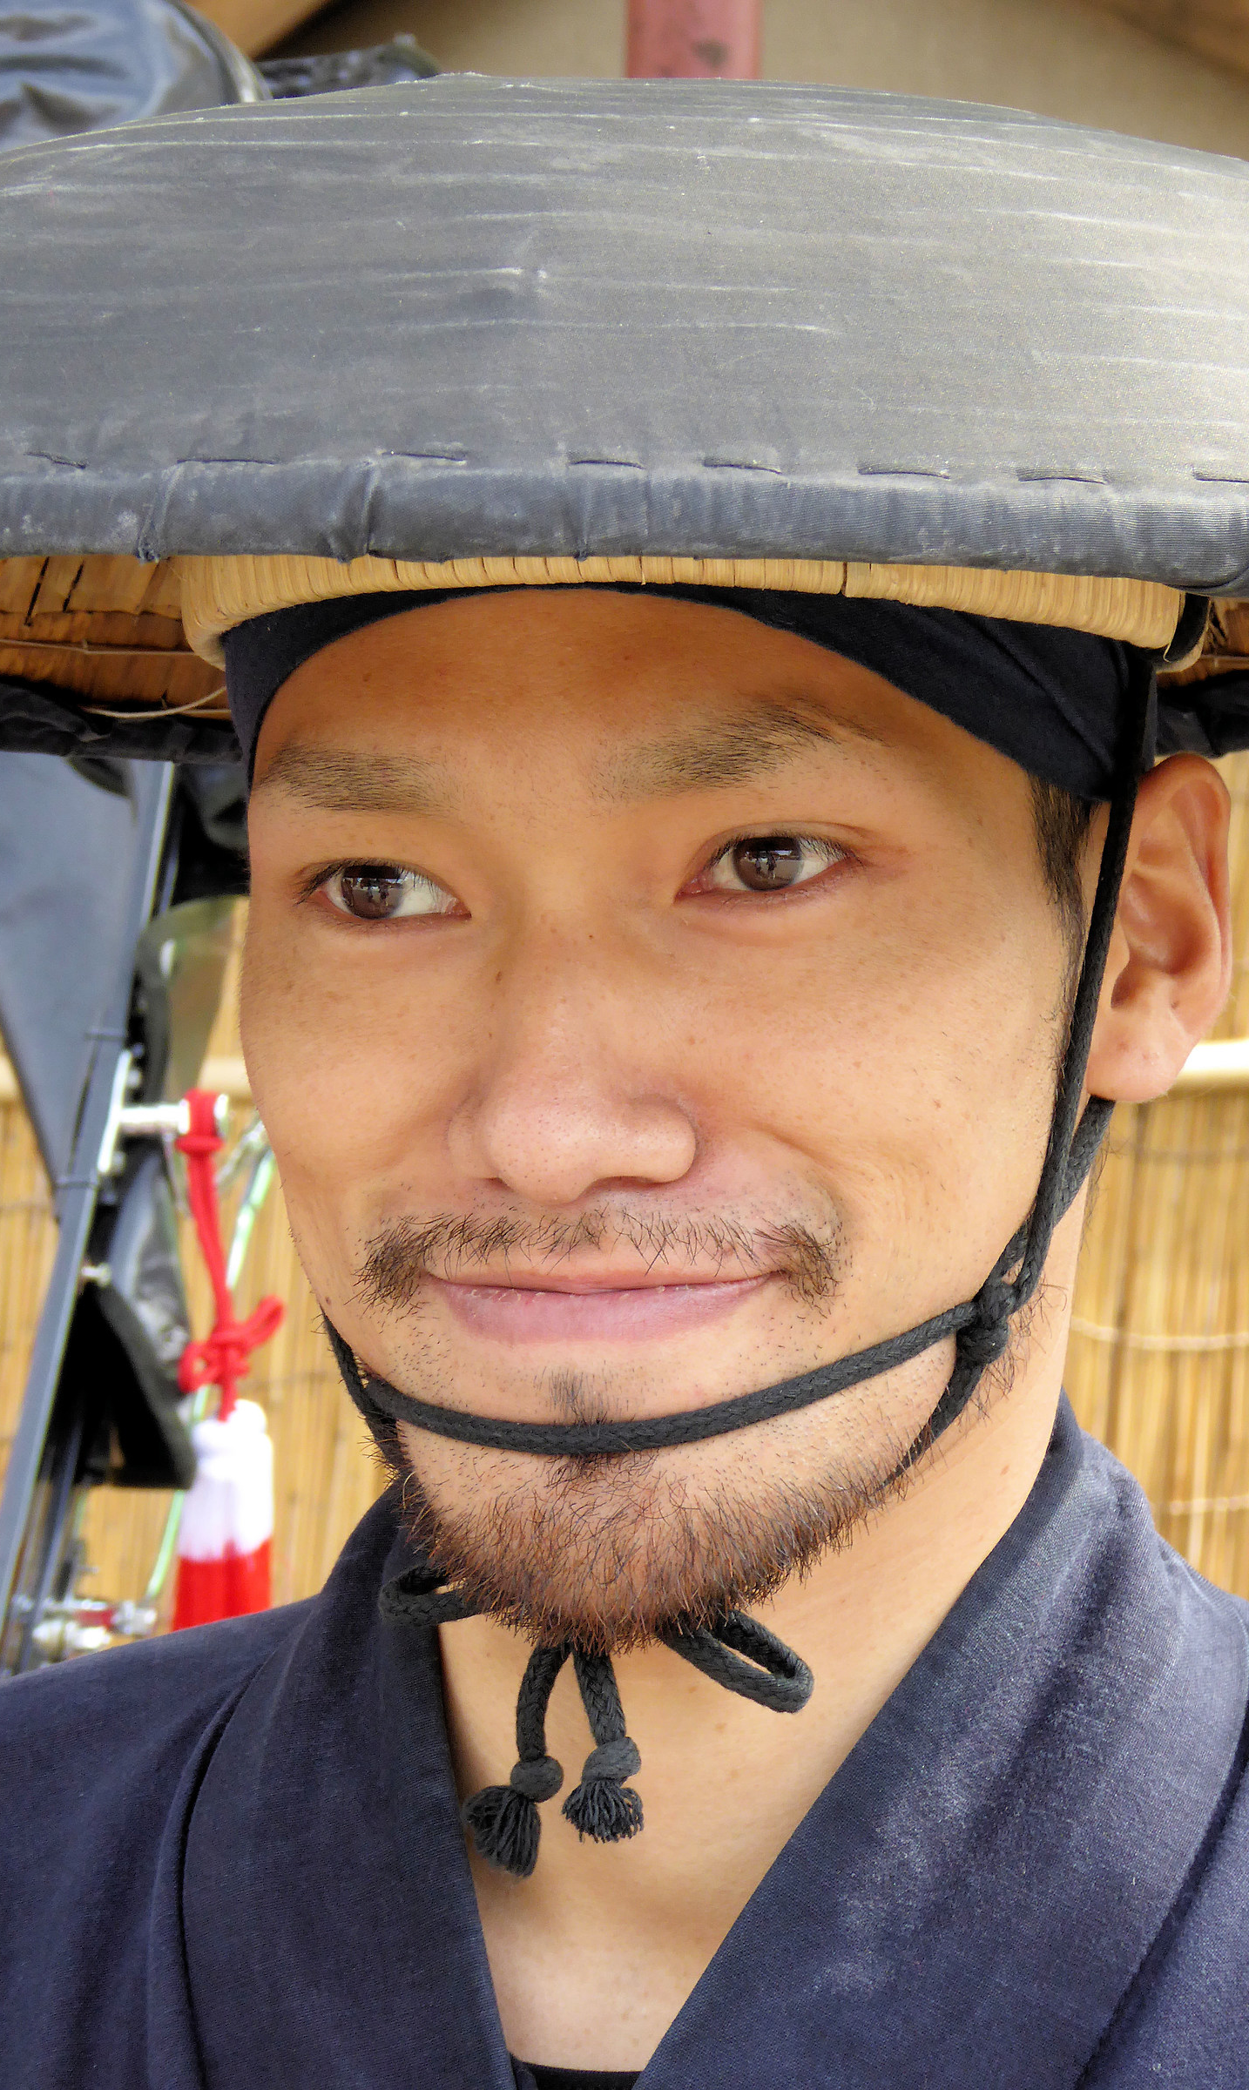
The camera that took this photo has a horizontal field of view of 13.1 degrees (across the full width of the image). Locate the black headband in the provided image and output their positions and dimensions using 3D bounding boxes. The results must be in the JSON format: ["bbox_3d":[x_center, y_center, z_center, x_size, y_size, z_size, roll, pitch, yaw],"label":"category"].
[{"bbox_3d":[0.015,-0.070,0.966,0.164,0.070,0.195,2,2,17],"label":"black headband"}]

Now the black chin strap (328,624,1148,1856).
[{"bbox_3d":[0.007,0.032,0.945,0.152,0.213,0.128,4,9,17],"label":"black chin strap"}]

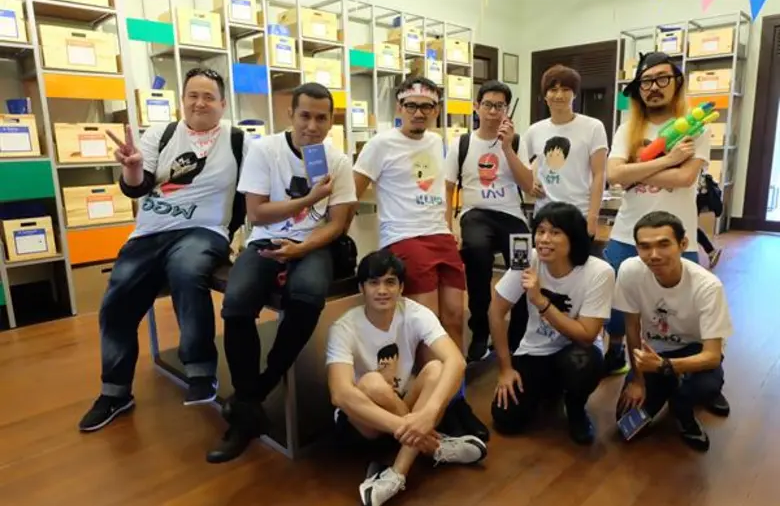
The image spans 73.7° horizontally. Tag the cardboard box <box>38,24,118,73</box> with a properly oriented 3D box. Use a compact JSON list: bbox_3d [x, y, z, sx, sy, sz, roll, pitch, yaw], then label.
[{"bbox_3d":[-2.629,-1.643,4.310,0.518,0.312,0.460,-12,15,-44],"label":"cardboard box"}]

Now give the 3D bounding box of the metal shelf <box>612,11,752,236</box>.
[{"bbox_3d":[4.348,-1.885,7.957,1.612,2.976,0.589,9,15,44],"label":"metal shelf"}]

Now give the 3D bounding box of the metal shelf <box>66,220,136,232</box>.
[{"bbox_3d":[-2.515,-0.268,4.426,0.508,0.030,0.546,10,16,44],"label":"metal shelf"}]

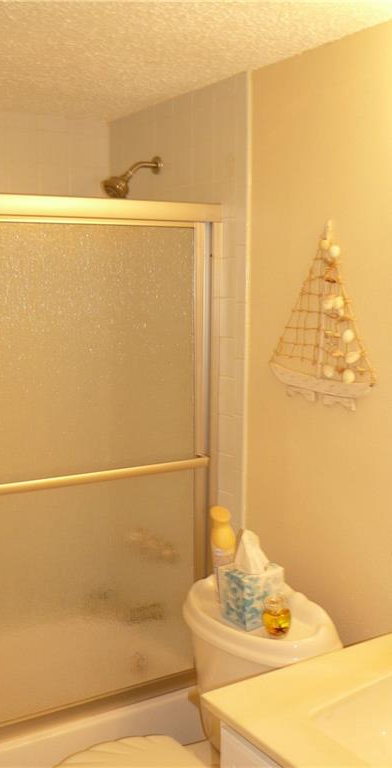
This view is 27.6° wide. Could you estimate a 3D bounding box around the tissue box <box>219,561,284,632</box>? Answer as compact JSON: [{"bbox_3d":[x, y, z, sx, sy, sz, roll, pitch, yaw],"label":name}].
[{"bbox_3d":[0.135,0.512,1.949,0.111,0.126,0.111,-4,5,-31],"label":"tissue box"}]

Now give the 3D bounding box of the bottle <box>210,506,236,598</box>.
[{"bbox_3d":[0.079,0.441,2.028,0.062,0.245,0.056,-6,5,6],"label":"bottle"}]

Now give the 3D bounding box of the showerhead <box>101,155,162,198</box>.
[{"bbox_3d":[-0.201,-0.628,2.439,0.187,0.142,0.075,-4,9,-31],"label":"showerhead"}]

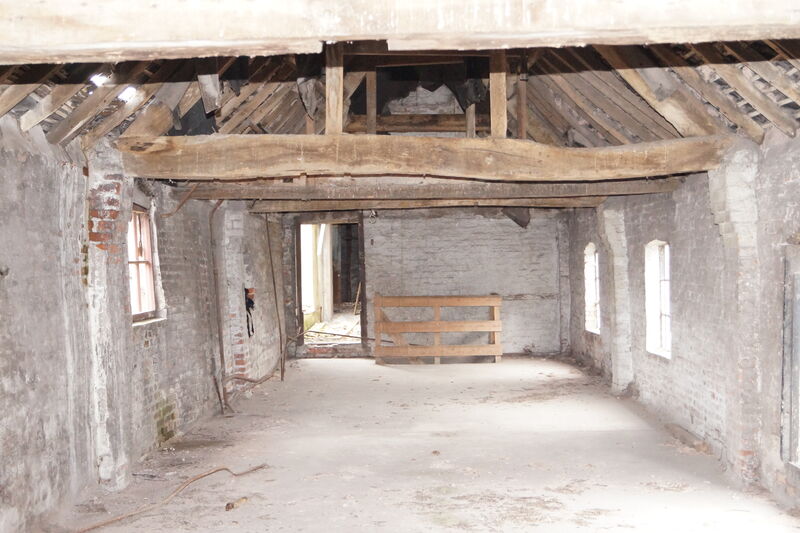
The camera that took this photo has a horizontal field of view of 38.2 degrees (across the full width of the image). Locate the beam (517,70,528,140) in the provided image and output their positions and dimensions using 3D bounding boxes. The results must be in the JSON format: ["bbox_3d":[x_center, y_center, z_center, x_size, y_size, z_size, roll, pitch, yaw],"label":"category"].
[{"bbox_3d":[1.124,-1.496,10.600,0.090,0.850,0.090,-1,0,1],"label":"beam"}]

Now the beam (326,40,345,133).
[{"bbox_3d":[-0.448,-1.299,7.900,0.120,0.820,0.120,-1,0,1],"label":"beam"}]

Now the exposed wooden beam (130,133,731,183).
[{"bbox_3d":[0.175,-0.750,7.950,4.250,0.320,0.290,-1,0,1],"label":"exposed wooden beam"}]

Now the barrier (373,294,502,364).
[{"bbox_3d":[0.562,0.940,17.100,1.900,1.000,0.120,-1,0,1],"label":"barrier"}]

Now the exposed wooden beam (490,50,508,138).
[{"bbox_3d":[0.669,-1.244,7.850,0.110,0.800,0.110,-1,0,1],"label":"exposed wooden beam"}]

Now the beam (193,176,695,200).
[{"bbox_3d":[0.312,-0.749,10.750,4.600,0.210,0.200,-1,0,1],"label":"beam"}]

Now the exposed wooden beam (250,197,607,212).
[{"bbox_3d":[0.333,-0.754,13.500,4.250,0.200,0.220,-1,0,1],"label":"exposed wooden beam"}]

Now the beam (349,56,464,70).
[{"bbox_3d":[0.076,-2.364,13.450,1.360,0.140,0.120,-1,0,1],"label":"beam"}]

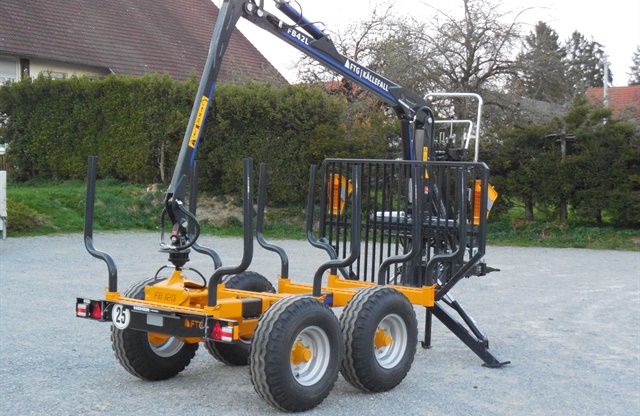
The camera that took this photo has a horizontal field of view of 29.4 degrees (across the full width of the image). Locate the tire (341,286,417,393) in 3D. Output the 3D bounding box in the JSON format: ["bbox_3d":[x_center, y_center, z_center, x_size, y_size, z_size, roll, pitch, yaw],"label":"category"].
[{"bbox_3d":[0.497,1.124,10.396,0.310,0.900,0.900,4,4,39],"label":"tire"}]

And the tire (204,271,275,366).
[{"bbox_3d":[-0.733,1.036,11.406,0.310,0.900,0.900,4,4,39],"label":"tire"}]

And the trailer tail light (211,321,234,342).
[{"bbox_3d":[-0.686,0.851,8.479,0.223,0.139,0.045,4,4,41],"label":"trailer tail light"}]

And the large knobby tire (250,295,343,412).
[{"bbox_3d":[-0.174,1.146,9.580,0.310,0.900,0.900,4,4,39],"label":"large knobby tire"}]

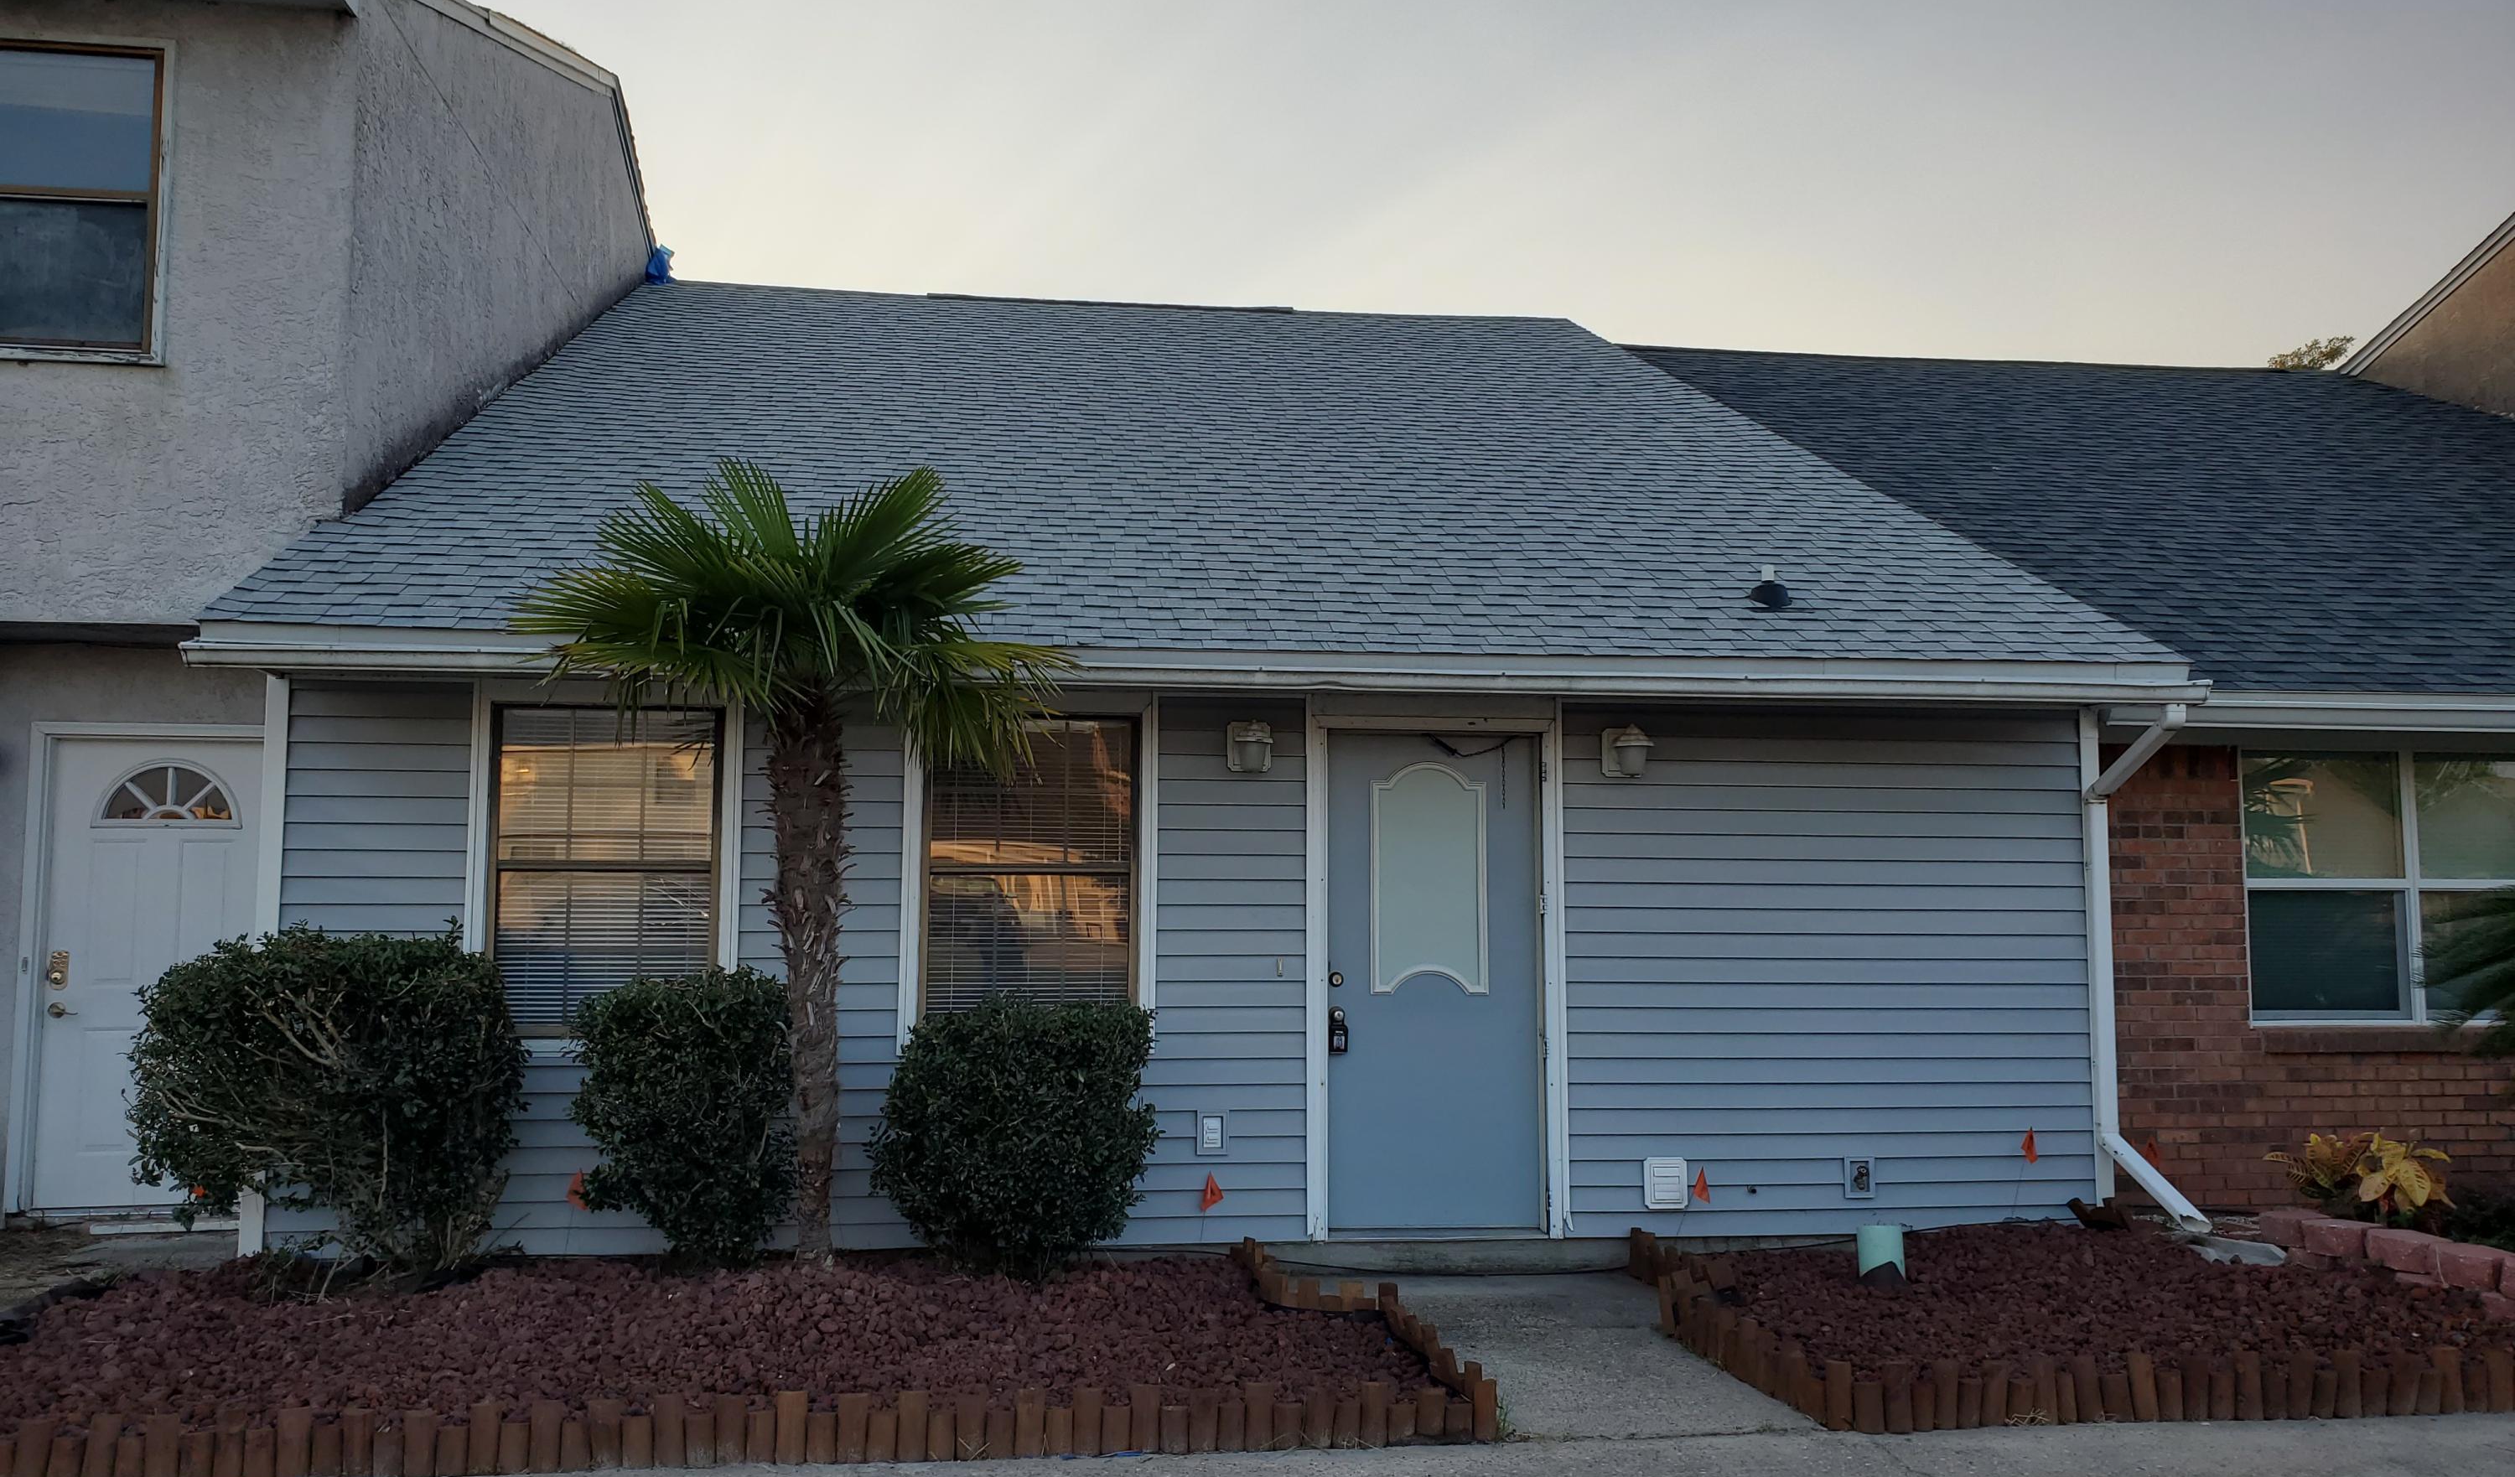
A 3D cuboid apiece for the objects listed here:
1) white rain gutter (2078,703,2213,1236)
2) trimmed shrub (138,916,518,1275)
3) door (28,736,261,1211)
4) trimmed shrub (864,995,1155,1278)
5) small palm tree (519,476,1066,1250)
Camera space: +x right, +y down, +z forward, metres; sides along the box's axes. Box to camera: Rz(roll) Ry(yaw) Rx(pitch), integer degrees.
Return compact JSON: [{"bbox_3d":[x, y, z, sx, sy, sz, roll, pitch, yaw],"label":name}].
[{"bbox_3d":[3.596,0.916,7.667,0.096,2.055,0.707,1,-5,-6],"label":"white rain gutter"},{"bbox_3d":[-3.244,1.272,6.608,1.305,1.211,1.010,1,-5,-6],"label":"trimmed shrub"},{"bbox_3d":[-4.771,1.015,8.213,0.929,2.015,0.071,1,-5,-6],"label":"door"},{"bbox_3d":[-0.881,1.430,6.841,1.031,0.966,0.960,1,-5,-6],"label":"trimmed shrub"},{"bbox_3d":[-1.583,0.450,6.437,1.797,2.777,1.768,1,-5,-6],"label":"small palm tree"}]

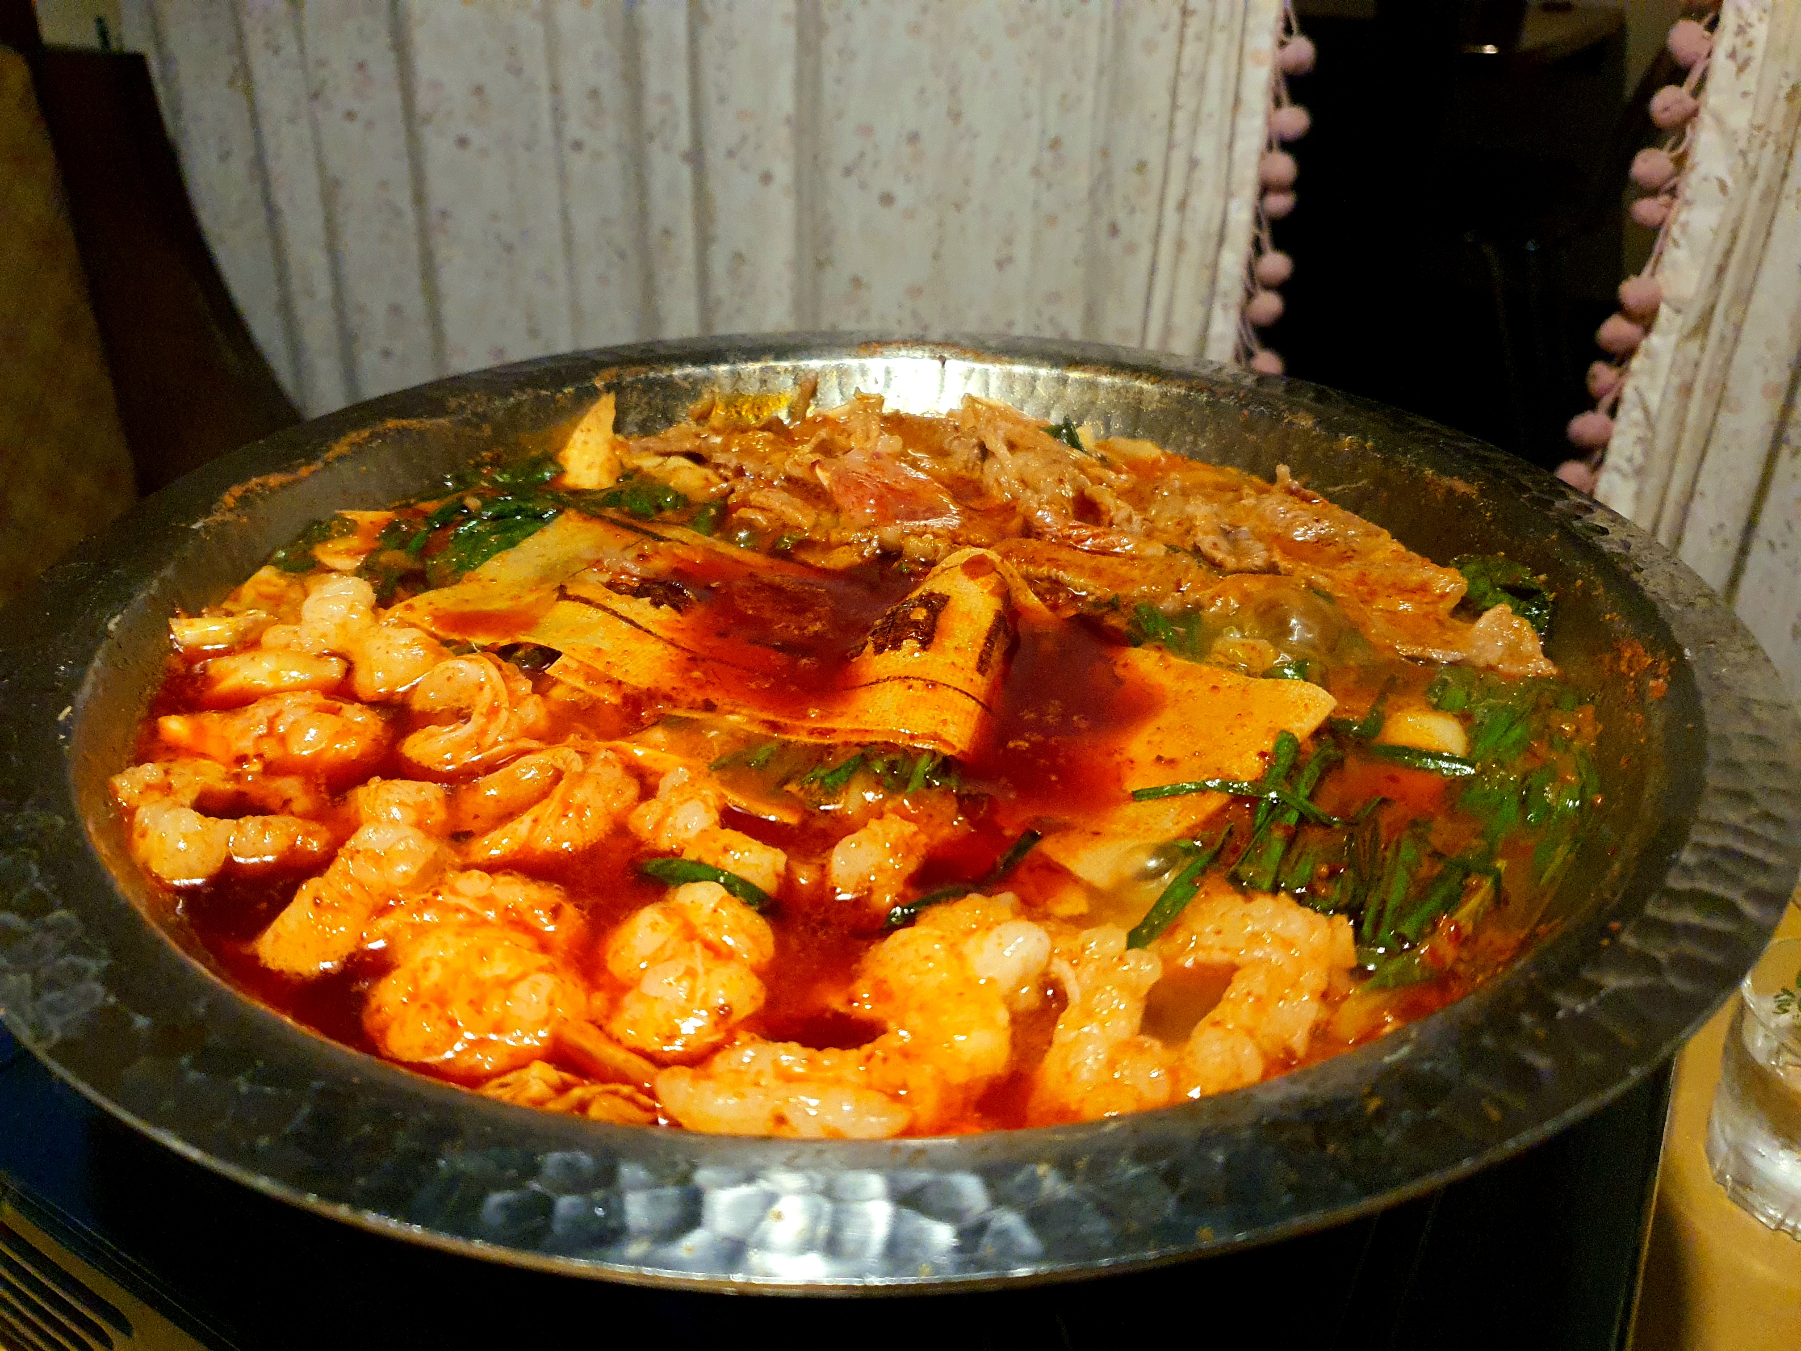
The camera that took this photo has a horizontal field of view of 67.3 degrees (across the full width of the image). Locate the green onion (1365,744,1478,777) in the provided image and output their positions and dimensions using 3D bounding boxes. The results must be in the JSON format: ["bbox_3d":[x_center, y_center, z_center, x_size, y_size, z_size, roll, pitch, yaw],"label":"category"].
[{"bbox_3d":[0.090,0.015,0.234,0.018,0.004,0.004,9,31,15],"label":"green onion"}]

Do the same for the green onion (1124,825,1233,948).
[{"bbox_3d":[0.043,0.031,0.203,0.005,0.004,0.031,20,35,31],"label":"green onion"}]

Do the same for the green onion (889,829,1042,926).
[{"bbox_3d":[0.010,0.031,0.204,0.030,0.004,0.006,-23,37,-35],"label":"green onion"}]

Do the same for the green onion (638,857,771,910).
[{"bbox_3d":[-0.030,0.031,0.205,0.022,0.004,0.006,14,32,23],"label":"green onion"}]

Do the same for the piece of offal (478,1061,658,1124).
[{"bbox_3d":[-0.042,0.055,0.170,0.023,0.009,0.012,5,30,9],"label":"piece of offal"}]

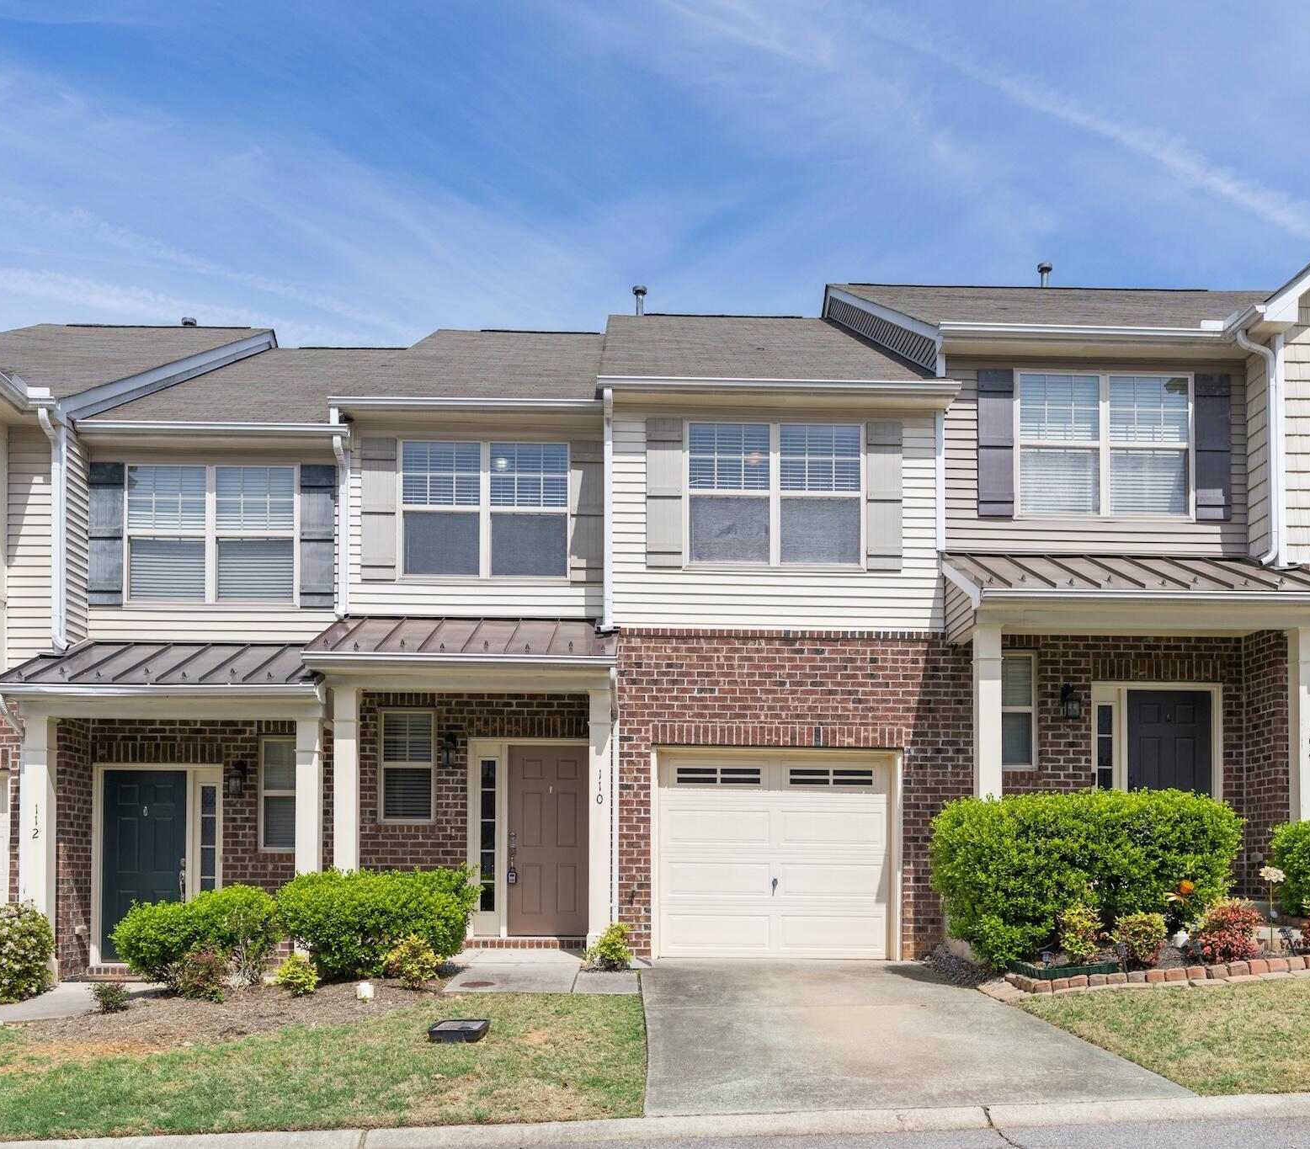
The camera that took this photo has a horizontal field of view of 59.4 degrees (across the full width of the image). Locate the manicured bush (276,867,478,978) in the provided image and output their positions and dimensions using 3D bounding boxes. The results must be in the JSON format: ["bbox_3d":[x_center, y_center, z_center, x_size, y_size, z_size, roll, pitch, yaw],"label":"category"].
[{"bbox_3d":[-2.468,3.091,10.200,1.740,0.930,1.100,0,-1,-1],"label":"manicured bush"}]

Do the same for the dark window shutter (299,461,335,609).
[{"bbox_3d":[-3.558,-0.405,12.120,0.385,1.510,0.050,0,-1,-1],"label":"dark window shutter"}]

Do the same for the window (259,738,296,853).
[{"bbox_3d":[-3.824,2.297,12.019,0.610,1.200,0.100,0,-1,-1],"label":"window"}]

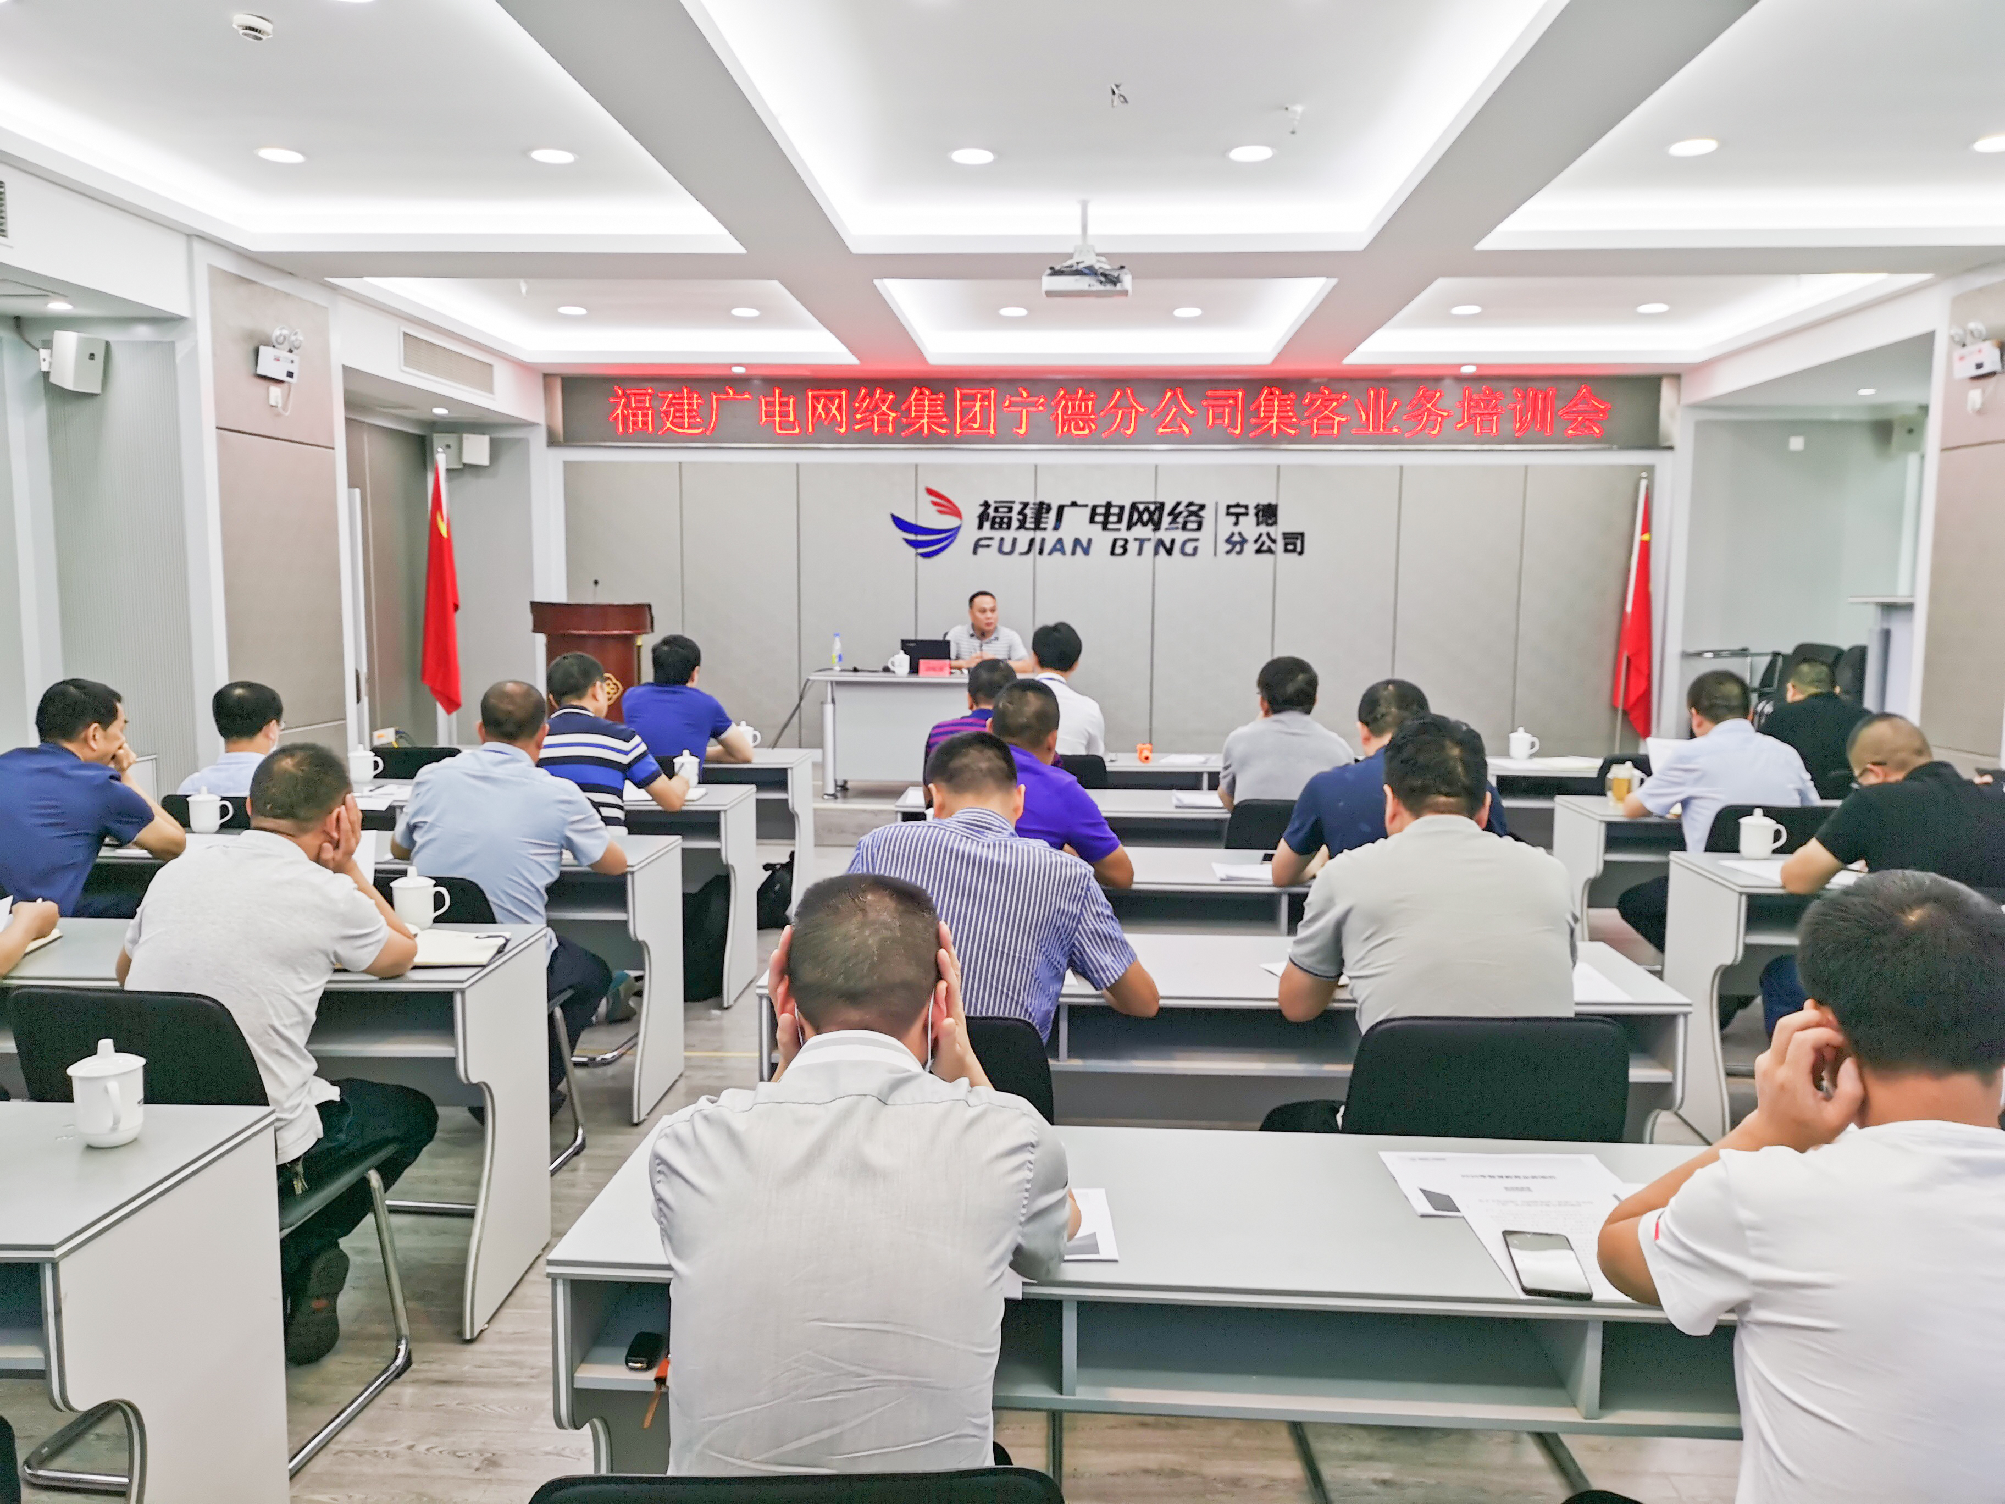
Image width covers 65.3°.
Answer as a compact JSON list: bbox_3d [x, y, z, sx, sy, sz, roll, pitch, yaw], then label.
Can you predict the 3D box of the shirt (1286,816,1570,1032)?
[{"bbox_3d":[0.735,0.438,2.710,0.500,0.630,0.380,1,6,3],"label":"shirt"}]

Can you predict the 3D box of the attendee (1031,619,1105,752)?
[{"bbox_3d":[0.214,0.129,6.948,0.480,1.390,0.780,1,6,3],"label":"attendee"}]

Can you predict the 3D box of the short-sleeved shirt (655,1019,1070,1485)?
[{"bbox_3d":[-0.150,0.577,1.713,0.470,0.580,0.420,1,6,3],"label":"short-sleeved shirt"}]

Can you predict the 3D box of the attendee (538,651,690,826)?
[{"bbox_3d":[-1.379,0.301,5.424,0.530,1.307,0.750,2,6,11],"label":"attendee"}]

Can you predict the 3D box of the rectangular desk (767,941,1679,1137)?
[{"bbox_3d":[0.434,0.822,3.354,1.820,0.750,0.530,1,6,3],"label":"rectangular desk"}]

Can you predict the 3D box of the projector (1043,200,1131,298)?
[{"bbox_3d":[0.367,-2.178,6.756,0.385,0.411,0.310,1,6,3],"label":"projector"}]

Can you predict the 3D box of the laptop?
[{"bbox_3d":[-0.451,-0.594,9.793,0.325,0.216,0.280,1,6,10],"label":"laptop"}]

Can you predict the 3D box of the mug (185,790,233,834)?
[{"bbox_3d":[-2.425,0.180,4.779,0.130,0.136,0.097,1,6,3],"label":"mug"}]

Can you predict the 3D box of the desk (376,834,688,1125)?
[{"bbox_3d":[-1.914,0.654,4.724,1.800,0.750,0.510,1,6,3],"label":"desk"}]

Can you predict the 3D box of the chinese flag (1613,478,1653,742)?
[{"bbox_3d":[4.418,-0.996,10.947,0.270,1.820,0.220,1,6,3],"label":"chinese flag"}]

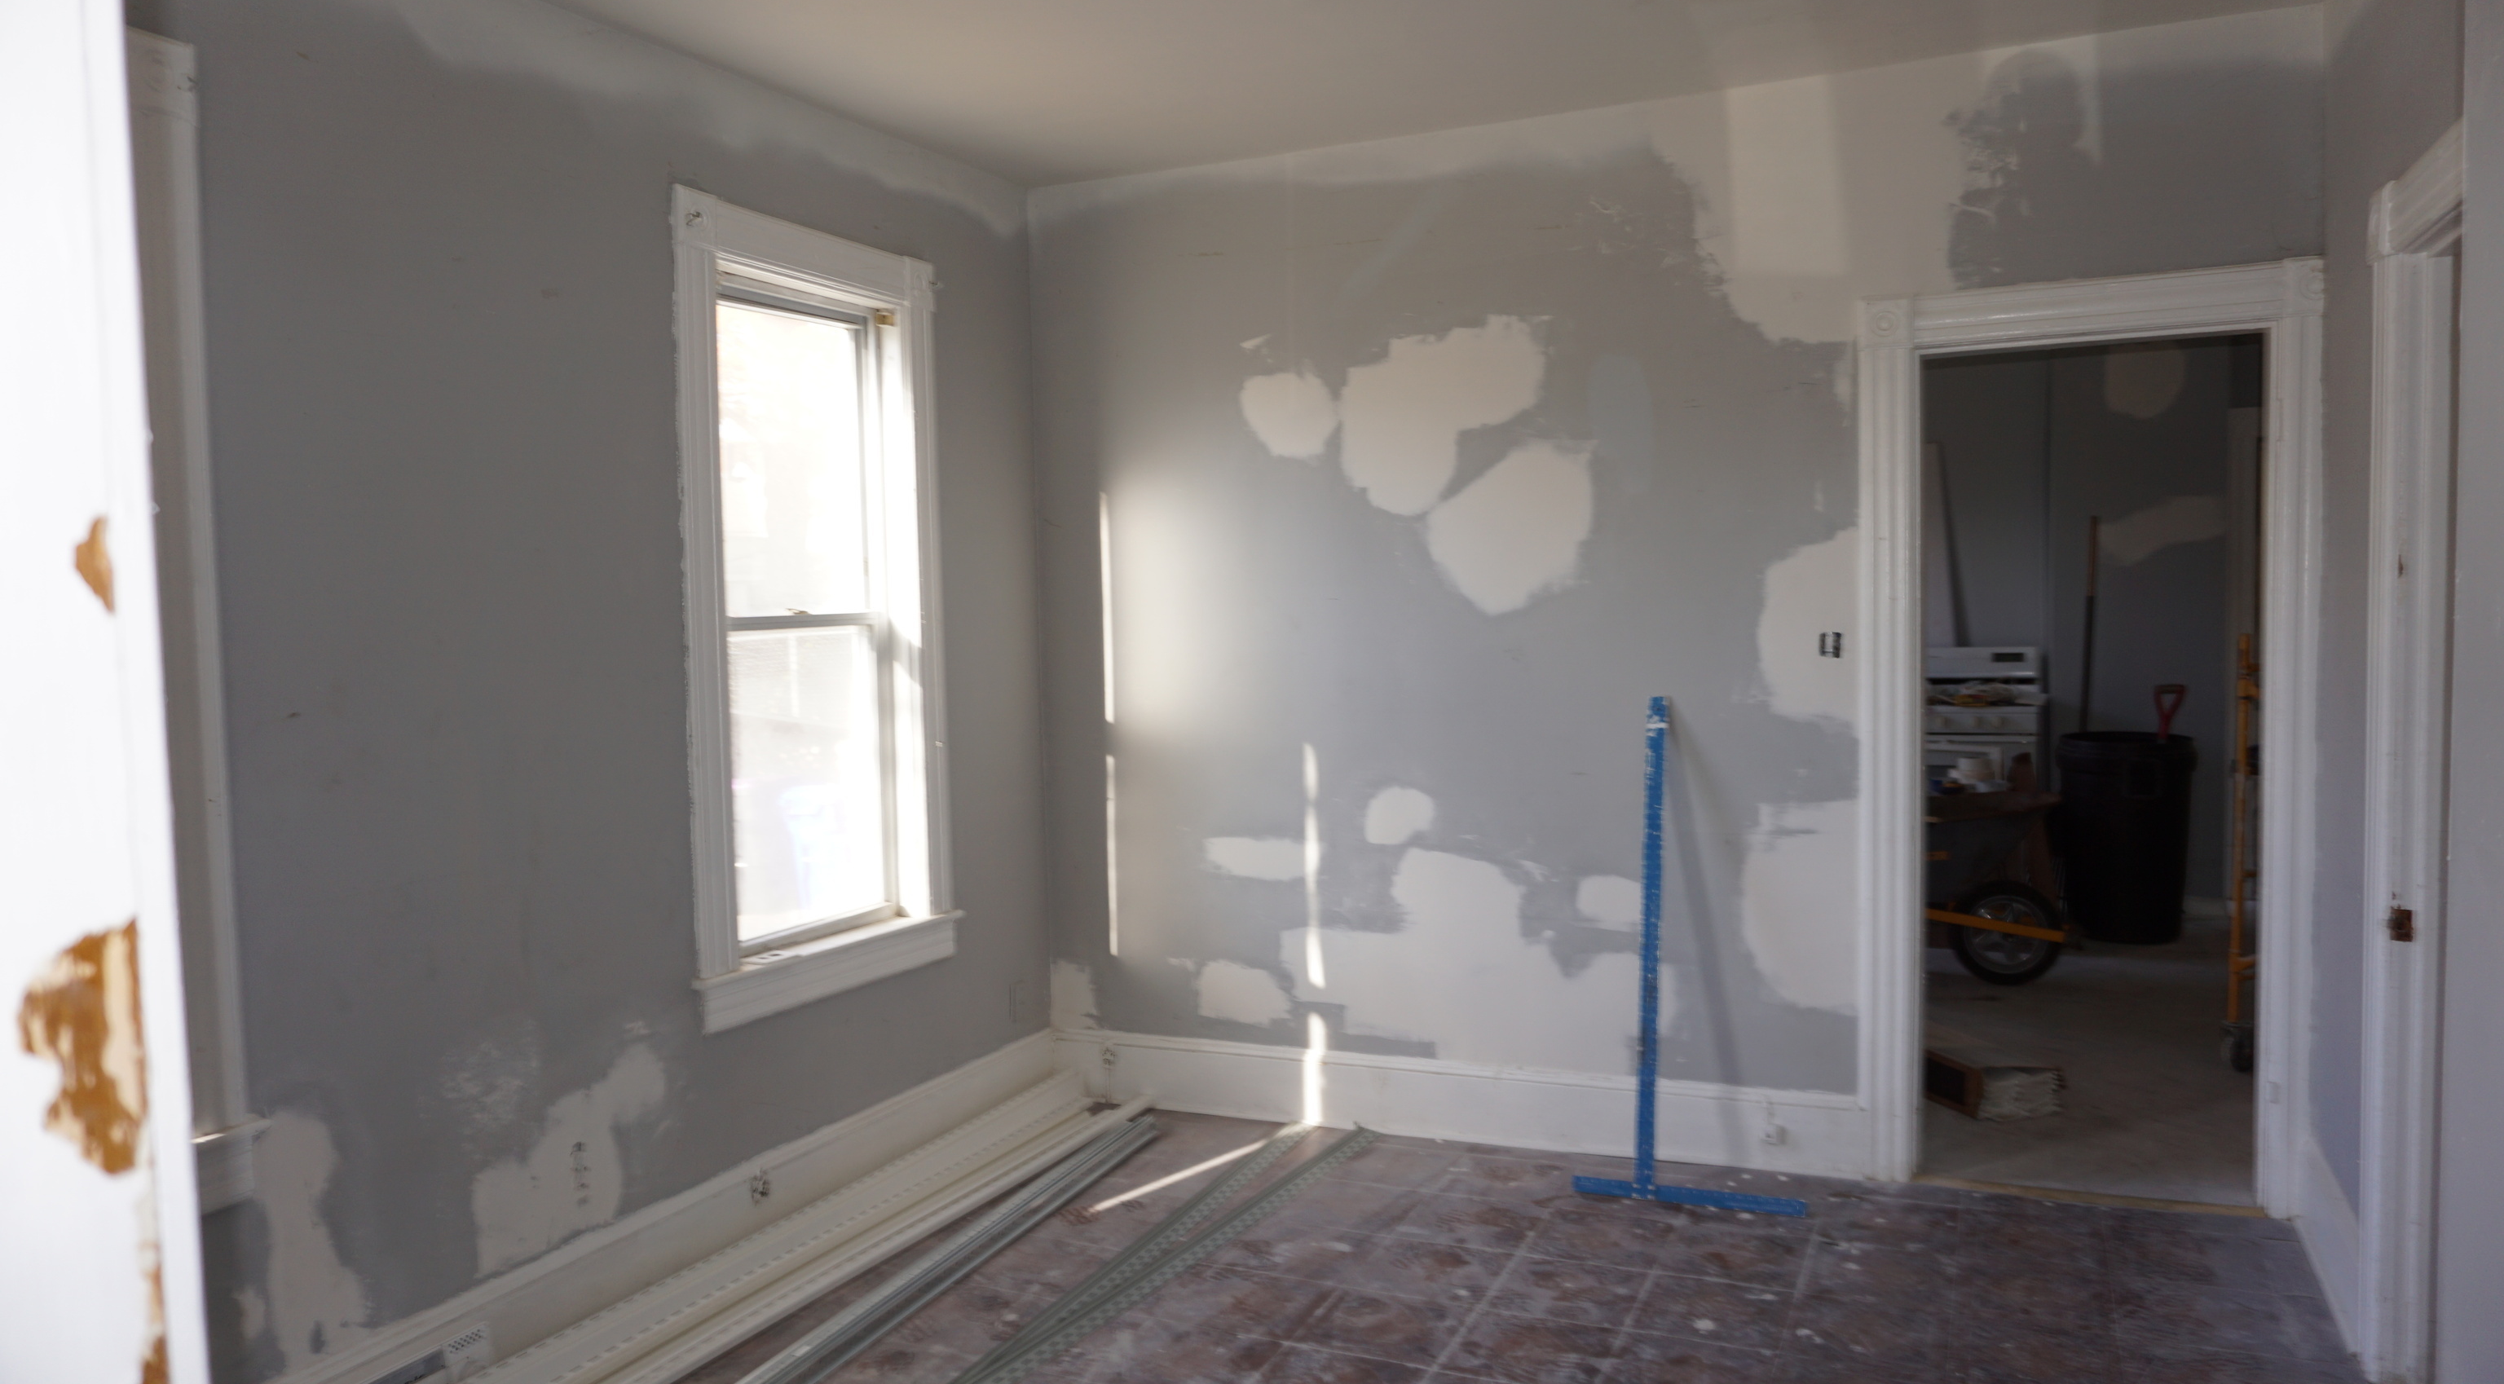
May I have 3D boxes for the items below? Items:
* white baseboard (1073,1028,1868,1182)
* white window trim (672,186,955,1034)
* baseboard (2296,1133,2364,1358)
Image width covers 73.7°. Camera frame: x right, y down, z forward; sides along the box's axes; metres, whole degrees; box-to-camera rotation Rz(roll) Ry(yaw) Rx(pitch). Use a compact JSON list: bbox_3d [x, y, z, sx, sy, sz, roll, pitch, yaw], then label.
[{"bbox_3d":[0.471,1.119,4.598,2.270,0.212,0.030,0,3,21],"label":"white baseboard"},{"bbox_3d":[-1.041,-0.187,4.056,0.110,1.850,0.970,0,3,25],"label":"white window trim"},{"bbox_3d":[2.257,1.136,3.500,0.025,0.215,0.710,0,3,24],"label":"baseboard"}]

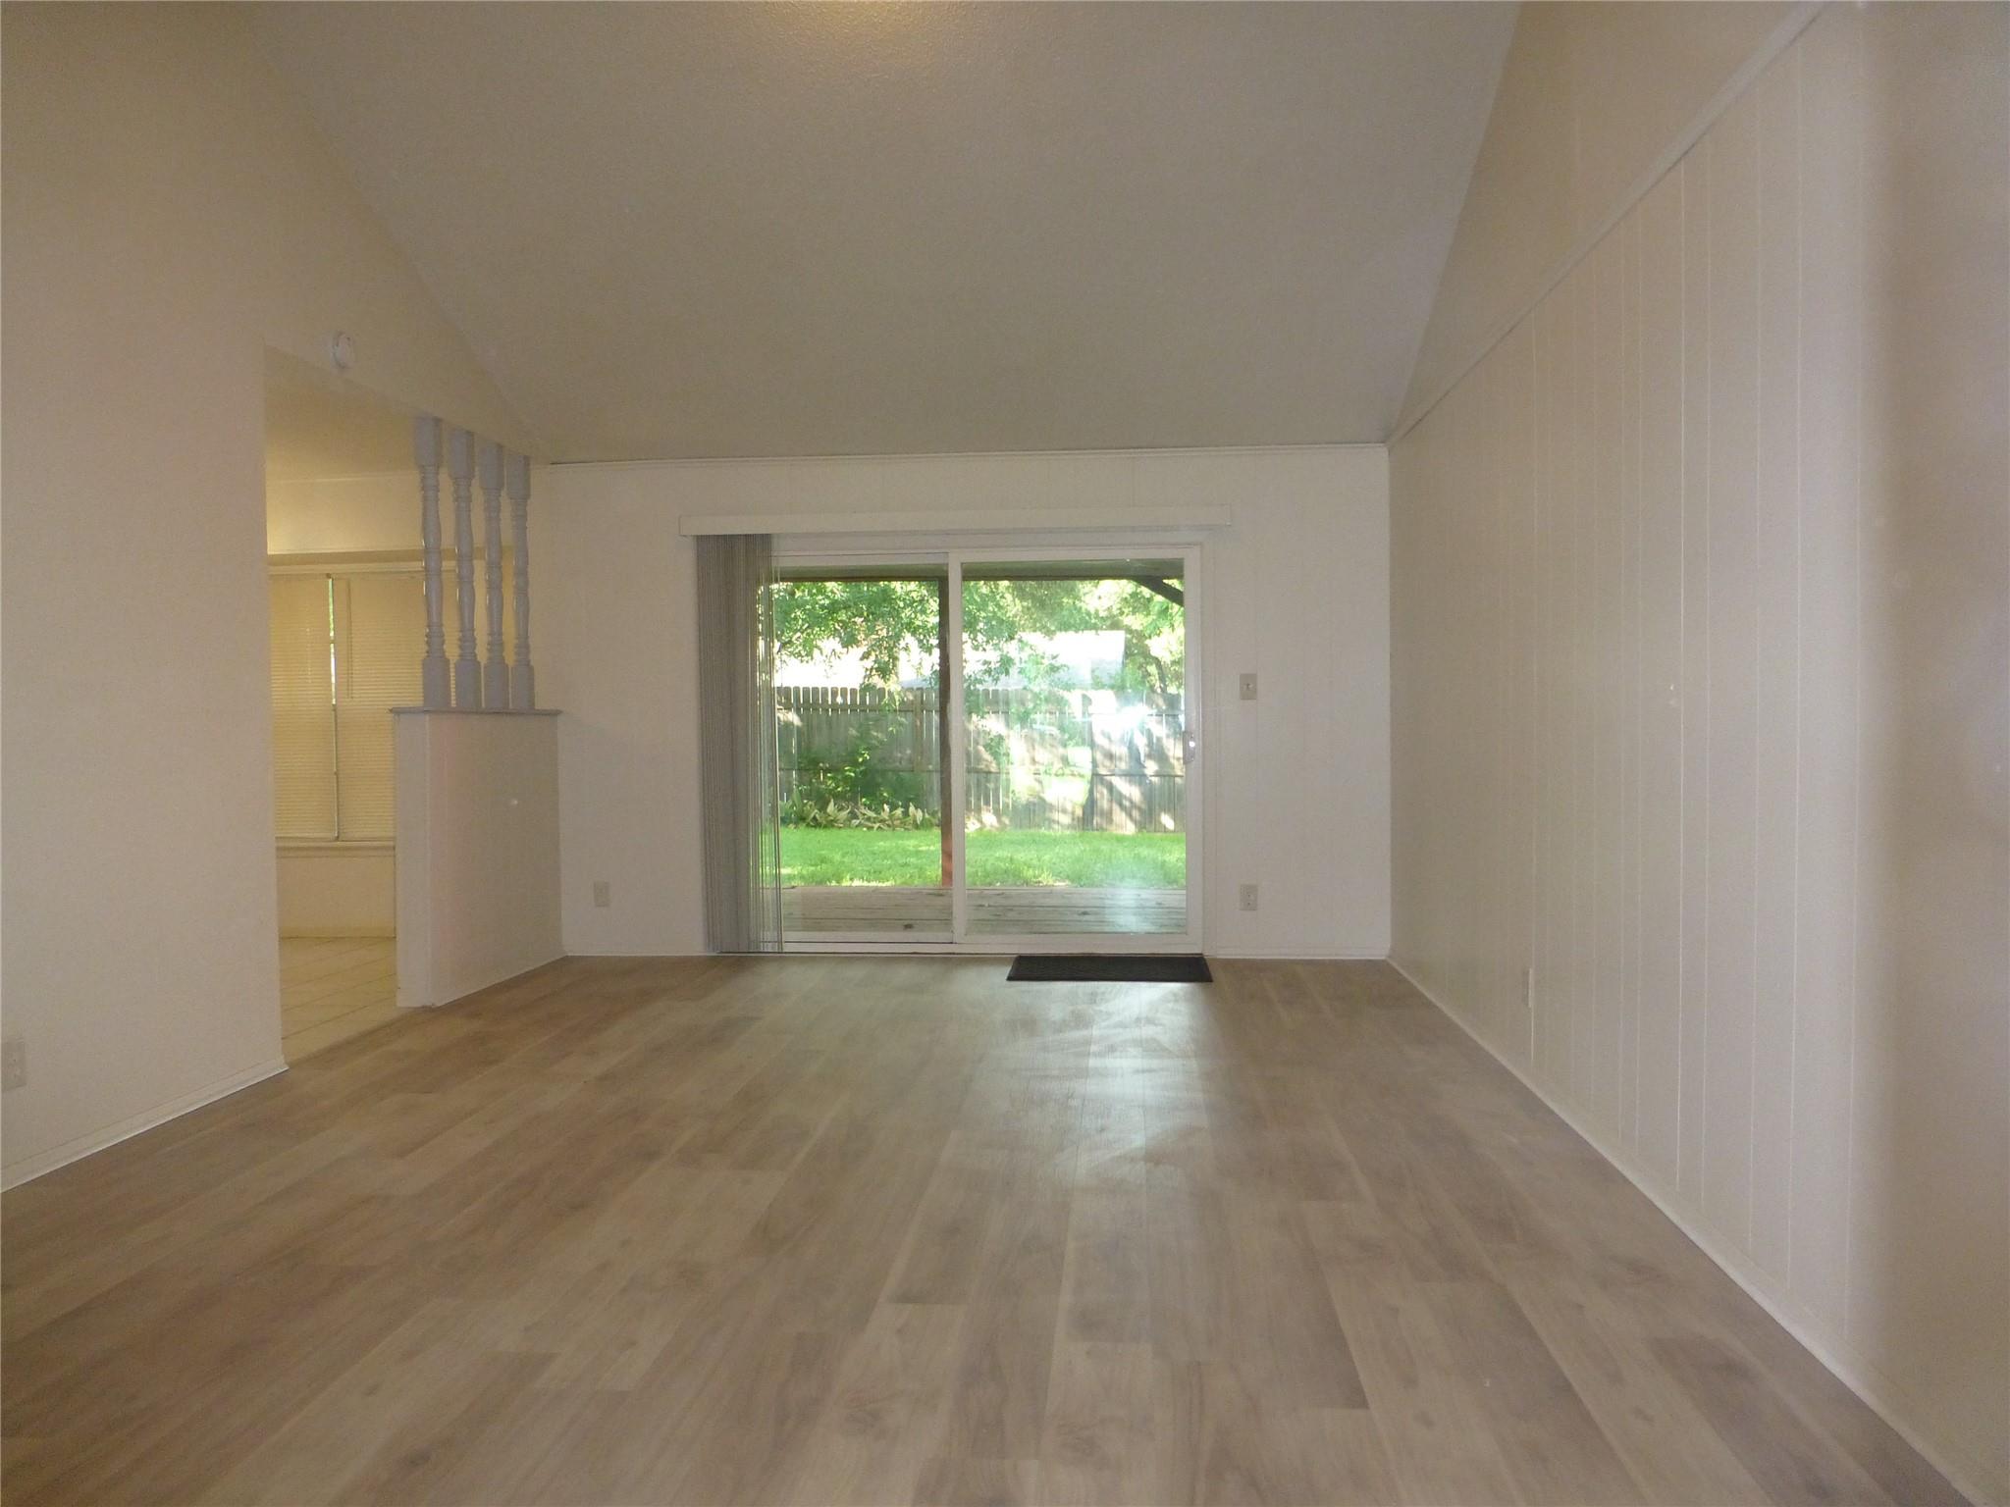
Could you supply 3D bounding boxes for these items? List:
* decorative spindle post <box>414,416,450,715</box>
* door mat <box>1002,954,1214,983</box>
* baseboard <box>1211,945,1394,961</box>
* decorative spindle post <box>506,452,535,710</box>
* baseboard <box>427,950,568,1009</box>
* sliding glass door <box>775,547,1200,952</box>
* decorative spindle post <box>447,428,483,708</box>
[{"bbox_3d":[-2.451,-0.815,5.983,0.080,1.236,0.080,0,2,5],"label":"decorative spindle post"},{"bbox_3d":[0.495,1.012,6.559,0.920,0.012,0.595,0,2,5],"label":"door mat"},{"bbox_3d":[1.427,0.970,6.777,0.875,0.068,0.018,0,2,5],"label":"baseboard"},{"bbox_3d":[-2.374,-0.841,6.856,0.080,1.236,0.080,0,2,5],"label":"decorative spindle post"},{"bbox_3d":[-2.318,1.016,6.462,0.018,0.060,1.234,0,2,7],"label":"baseboard"},{"bbox_3d":[-0.243,-0.005,6.929,2.426,1.989,0.110,0,2,5],"label":"sliding glass door"},{"bbox_3d":[-2.426,-0.824,6.269,0.080,1.236,0.080,0,2,5],"label":"decorative spindle post"}]

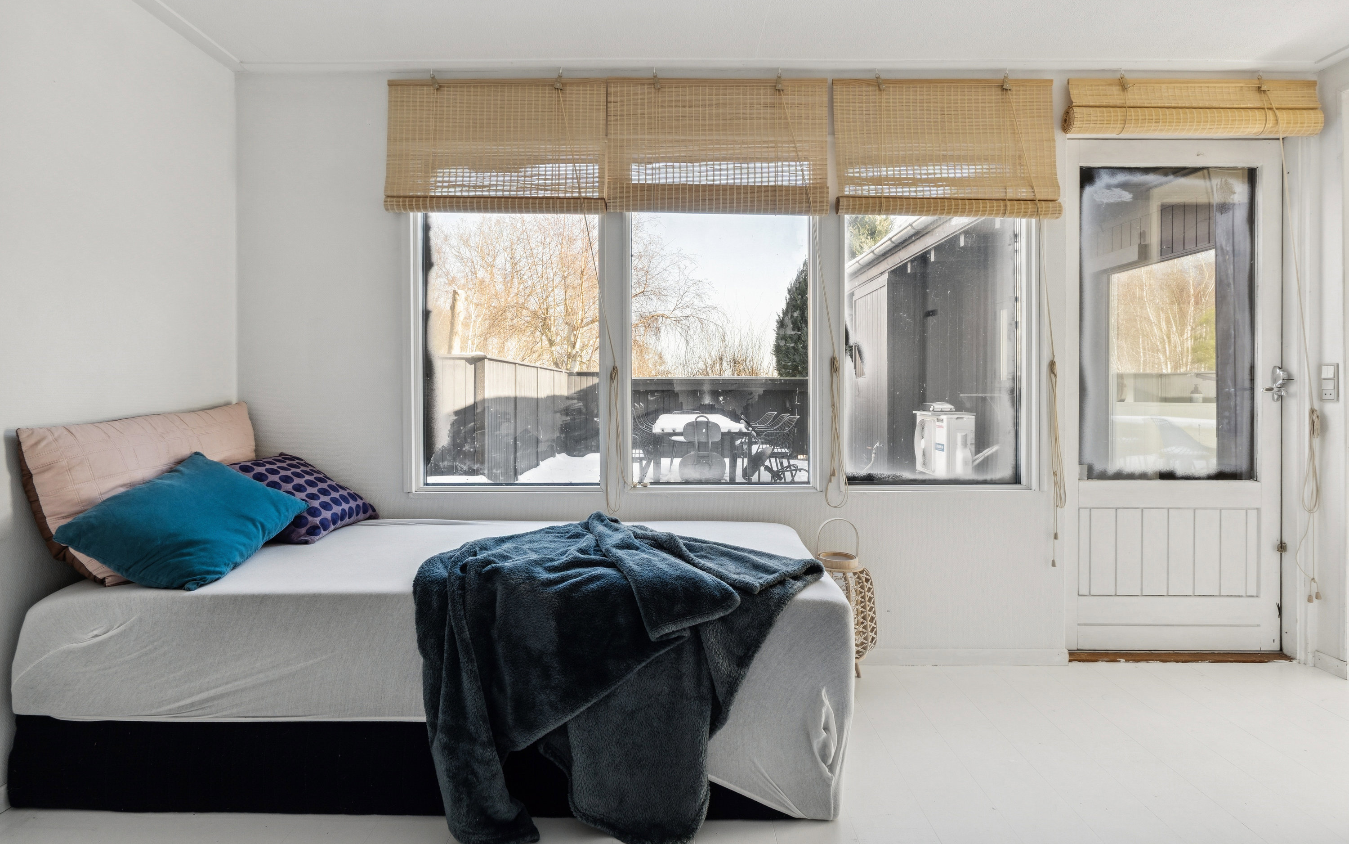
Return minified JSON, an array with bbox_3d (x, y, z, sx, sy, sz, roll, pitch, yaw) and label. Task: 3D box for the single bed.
[{"bbox_3d":[-0.596,0.665,2.187,2.054,0.552,0.913,0,2,1],"label":"single bed"}]

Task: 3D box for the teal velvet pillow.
[{"bbox_3d":[-1.319,0.255,1.951,0.390,0.140,0.420,25,31,4],"label":"teal velvet pillow"}]

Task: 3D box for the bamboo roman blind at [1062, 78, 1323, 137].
[{"bbox_3d":[1.885,-1.140,2.570,0.935,0.225,0.130,0,2,0],"label":"bamboo roman blind"}]

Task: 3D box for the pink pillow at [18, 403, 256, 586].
[{"bbox_3d":[-1.518,0.195,2.193,0.124,0.457,0.824,-17,2,1],"label":"pink pillow"}]

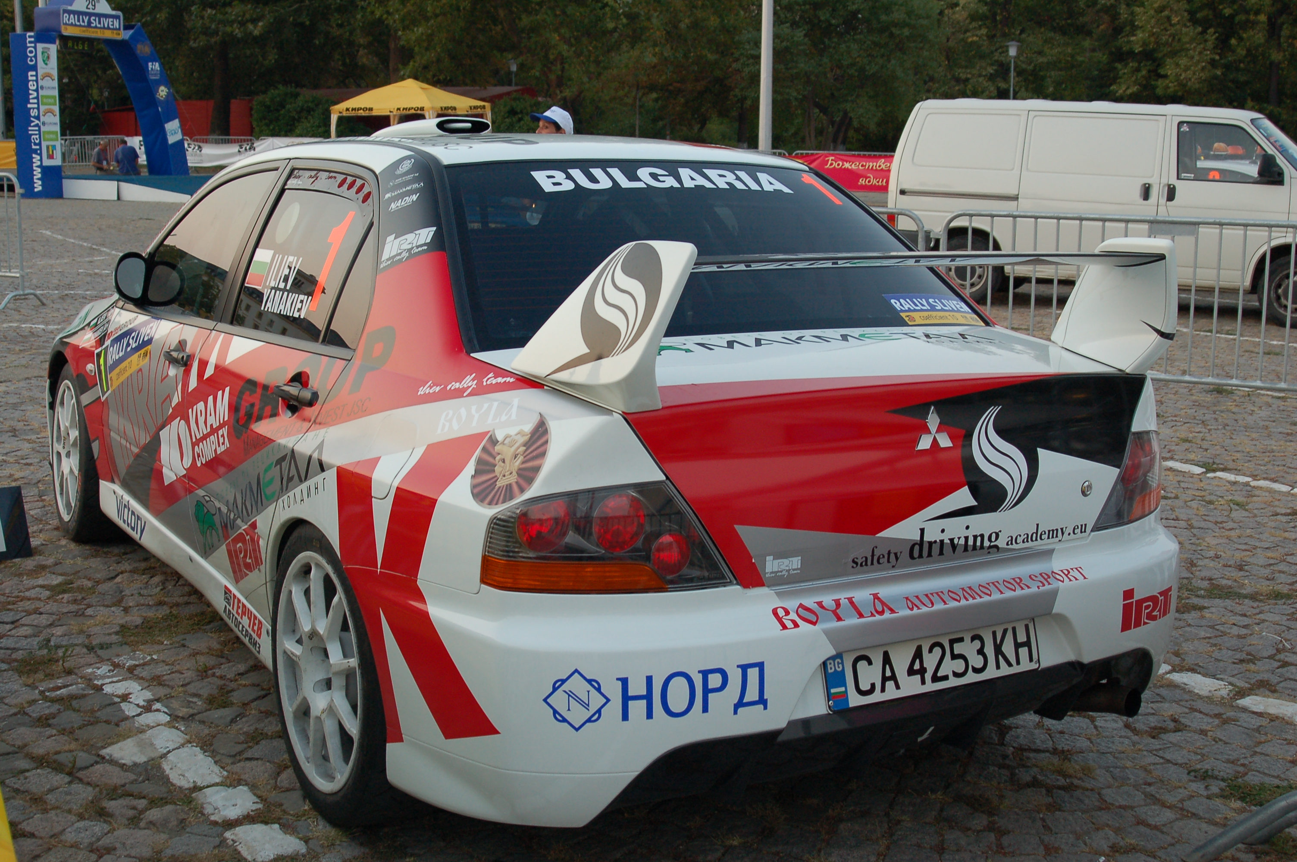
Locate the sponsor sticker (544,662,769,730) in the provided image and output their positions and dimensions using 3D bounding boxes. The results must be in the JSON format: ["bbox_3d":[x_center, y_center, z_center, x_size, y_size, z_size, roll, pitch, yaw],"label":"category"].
[{"bbox_3d":[0.021,0.435,2.502,0.392,0.109,0.030,-1,11,-16],"label":"sponsor sticker"}]

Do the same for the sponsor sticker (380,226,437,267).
[{"bbox_3d":[-0.497,-0.382,3.123,0.163,0.065,0.012,-8,-28,40],"label":"sponsor sticker"}]

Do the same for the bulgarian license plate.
[{"bbox_3d":[0.529,0.420,2.772,0.520,0.110,0.012,-4,-3,-31],"label":"bulgarian license plate"}]

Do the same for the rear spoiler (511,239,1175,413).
[{"bbox_3d":[0.436,-0.222,2.846,1.330,0.285,0.430,-4,11,-31],"label":"rear spoiler"}]

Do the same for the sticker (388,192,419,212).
[{"bbox_3d":[-0.533,-0.499,3.287,0.090,0.032,0.008,-5,-22,33],"label":"sticker"}]

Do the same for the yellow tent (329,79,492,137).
[{"bbox_3d":[-6.242,-7.788,40.041,3.000,3.000,3.000,6,11,23],"label":"yellow tent"}]

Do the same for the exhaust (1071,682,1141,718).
[{"bbox_3d":[0.946,0.558,3.155,0.068,0.068,0.185,-4,2,-31],"label":"exhaust"}]

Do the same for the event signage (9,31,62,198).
[{"bbox_3d":[-13.953,-7.154,34.467,0.950,3.700,0.550,9,13,37],"label":"event signage"}]

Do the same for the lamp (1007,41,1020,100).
[{"bbox_3d":[11.530,-10.008,48.429,0.500,4.800,0.500,1,10,0],"label":"lamp"}]

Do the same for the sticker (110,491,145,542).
[{"bbox_3d":[-1.583,0.257,4.601,0.010,0.080,0.400,-4,11,-31],"label":"sticker"}]

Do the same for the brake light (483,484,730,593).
[{"bbox_3d":[-0.068,0.165,2.524,0.417,0.190,0.141,-2,10,-18],"label":"brake light"}]

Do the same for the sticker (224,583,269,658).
[{"bbox_3d":[-0.969,0.450,3.607,0.010,0.088,0.335,-4,11,-31],"label":"sticker"}]

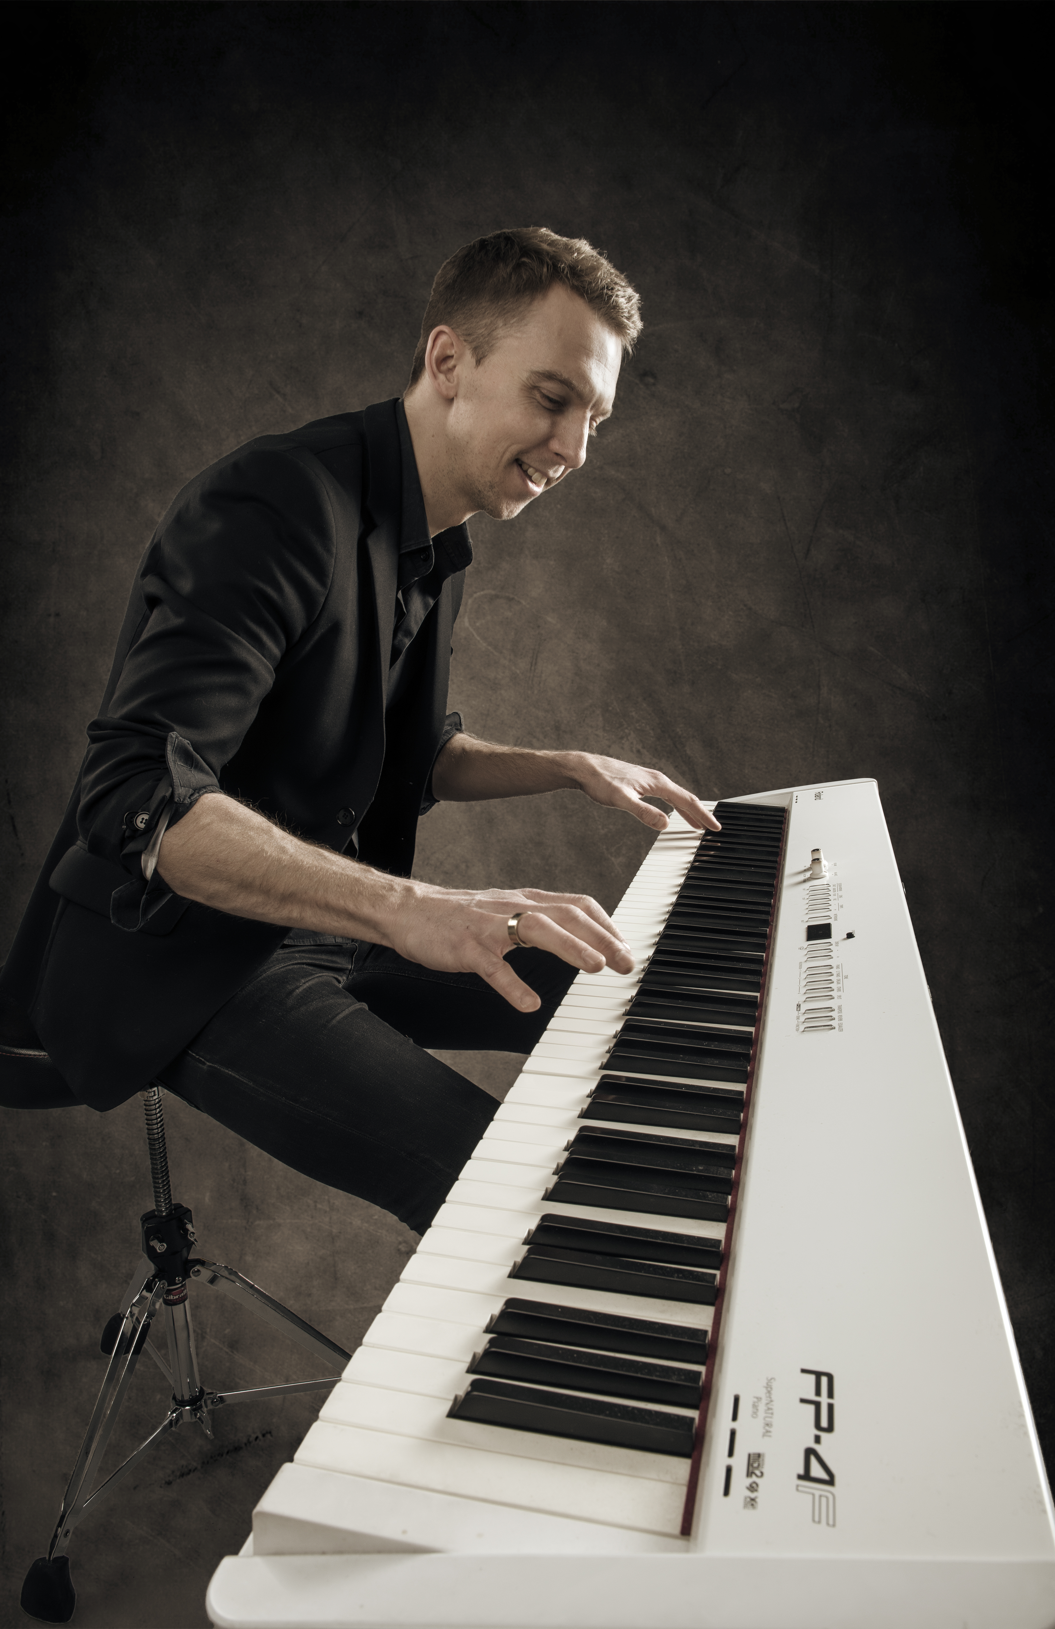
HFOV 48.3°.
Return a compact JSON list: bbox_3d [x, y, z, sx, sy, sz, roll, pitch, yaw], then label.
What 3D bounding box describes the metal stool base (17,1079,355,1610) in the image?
[{"bbox_3d":[-0.344,0.535,1.370,0.415,0.480,0.465,-3,12,-8],"label":"metal stool base"}]

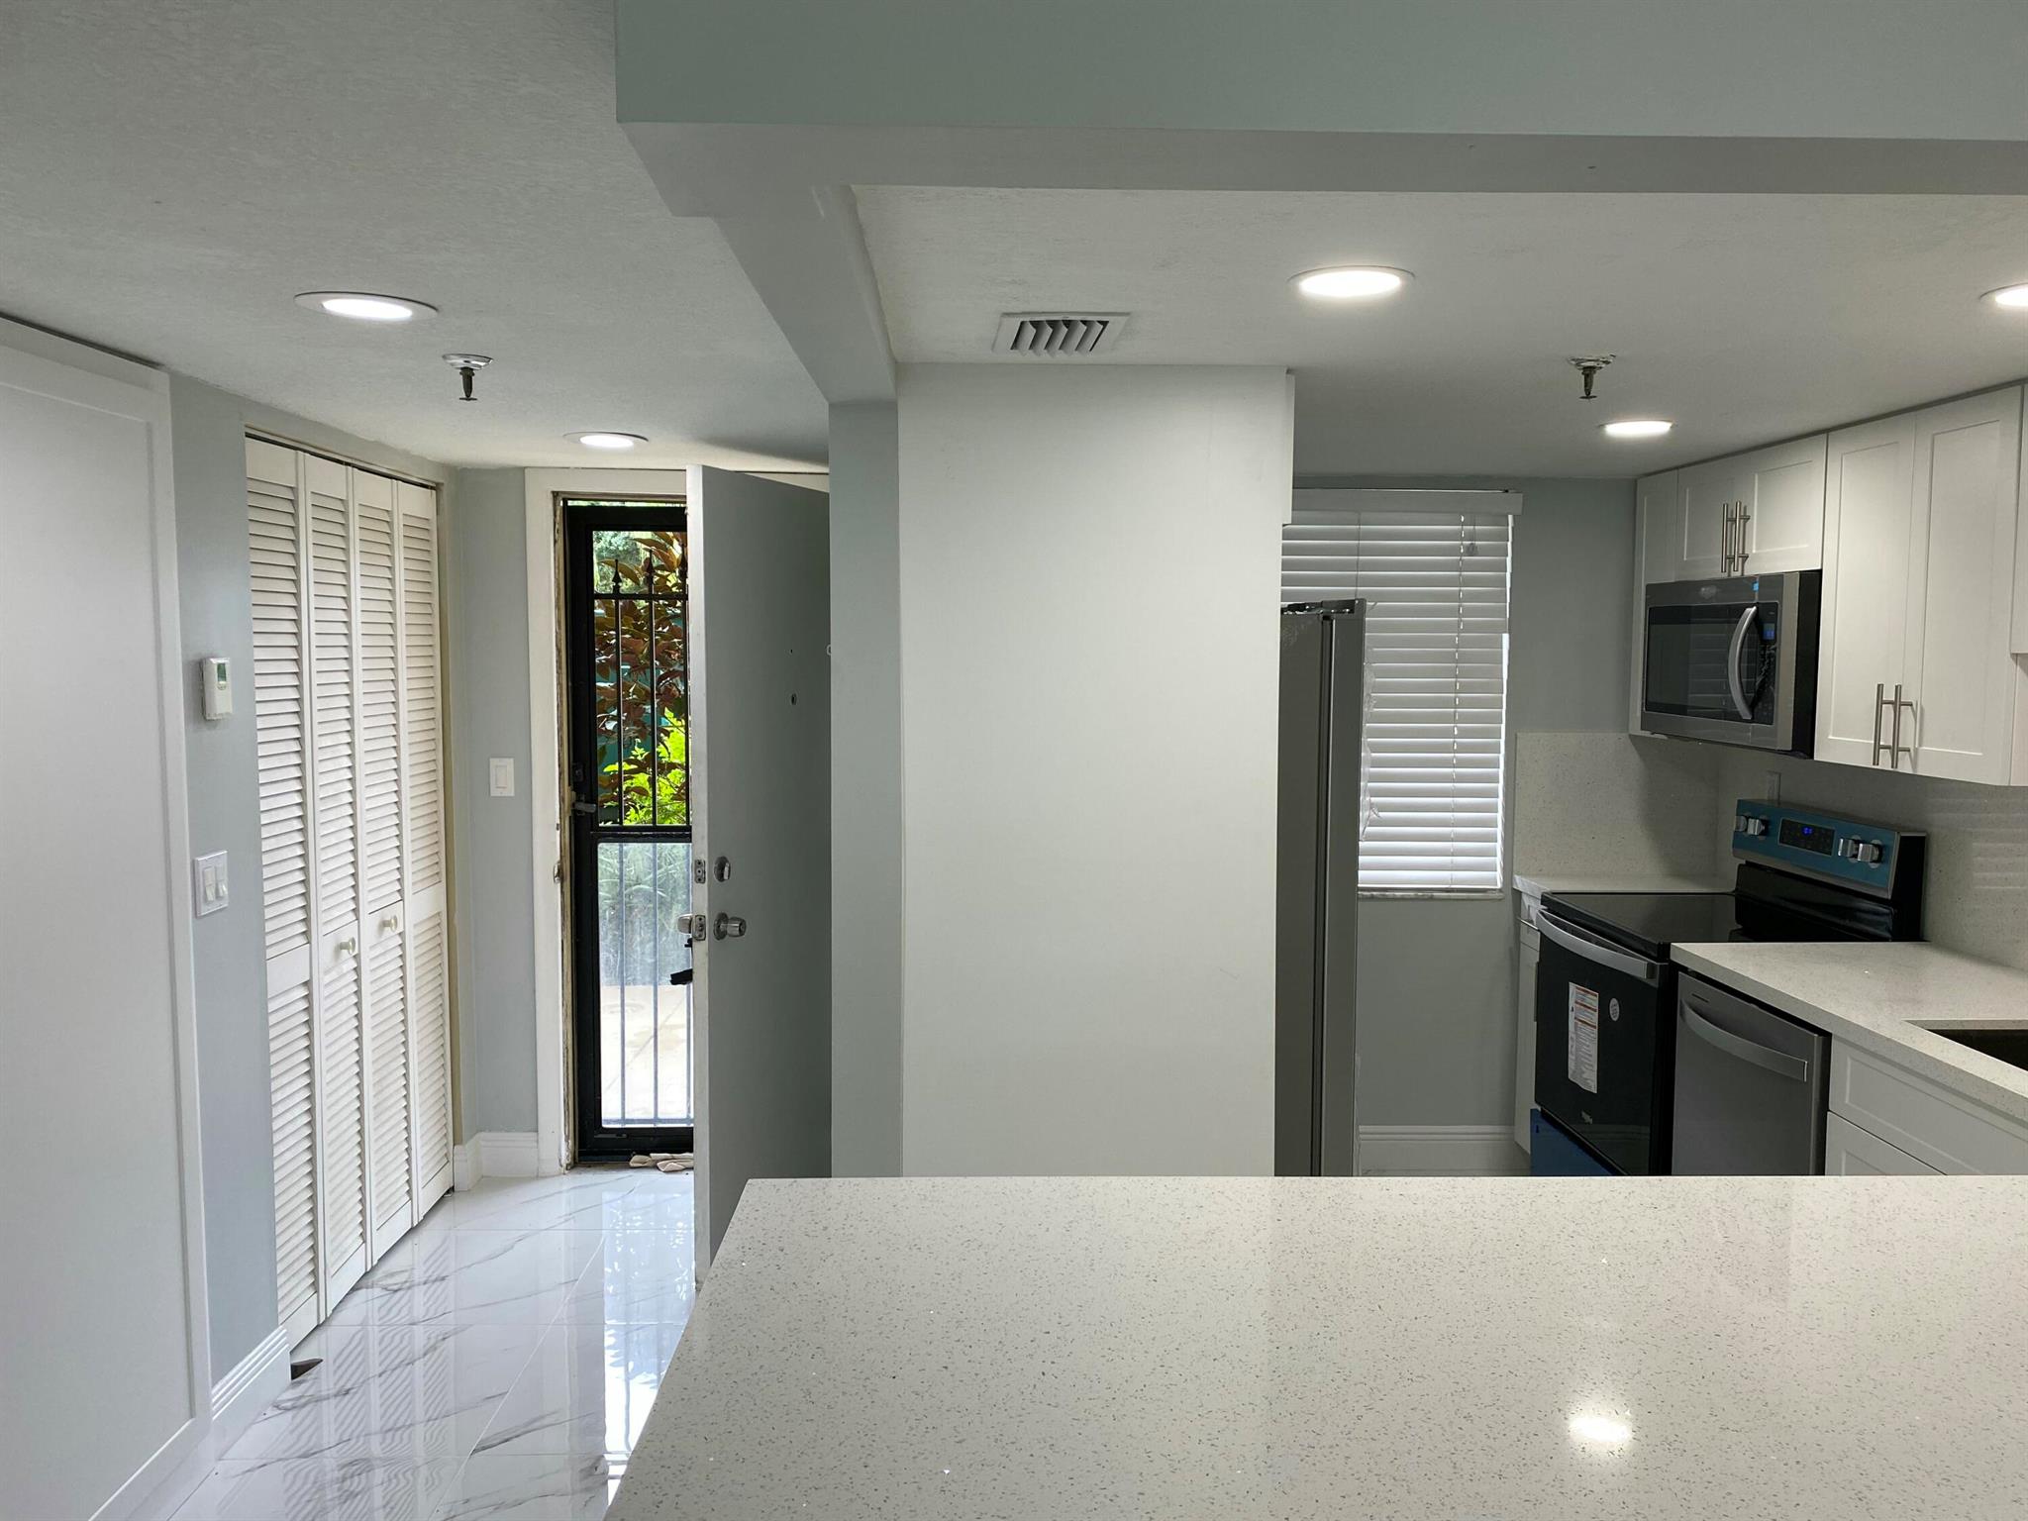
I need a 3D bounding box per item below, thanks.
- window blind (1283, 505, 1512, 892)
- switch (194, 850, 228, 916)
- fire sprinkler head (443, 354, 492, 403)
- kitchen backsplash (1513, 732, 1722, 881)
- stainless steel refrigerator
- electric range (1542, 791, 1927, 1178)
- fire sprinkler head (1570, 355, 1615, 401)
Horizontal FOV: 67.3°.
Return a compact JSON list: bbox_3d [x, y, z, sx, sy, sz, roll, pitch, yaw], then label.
[{"bbox_3d":[1.052,-0.191,4.577,0.840,1.175,0.060,0,5,-1],"label":"window blind"},{"bbox_3d":[-1.591,0.244,3.026,0.012,0.116,0.120,0,5,-1],"label":"switch"},{"bbox_3d":[-0.969,-0.677,2.704,0.088,0.074,0.088,0,5,-1],"label":"fire sprinkler head"},{"bbox_3d":[1.846,0.135,4.639,0.635,0.444,0.020,0,5,-1],"label":"kitchen backsplash"},{"bbox_3d":[0.232,0.518,3.343,0.820,1.712,0.870,0,5,-1],"label":"stainless steel refrigerator"},{"bbox_3d":[1.834,0.732,4.072,0.680,1.180,0.765,0,5,-1],"label":"electric range"},{"bbox_3d":[1.004,-0.660,2.644,0.083,0.074,0.083,0,5,-1],"label":"fire sprinkler head"}]

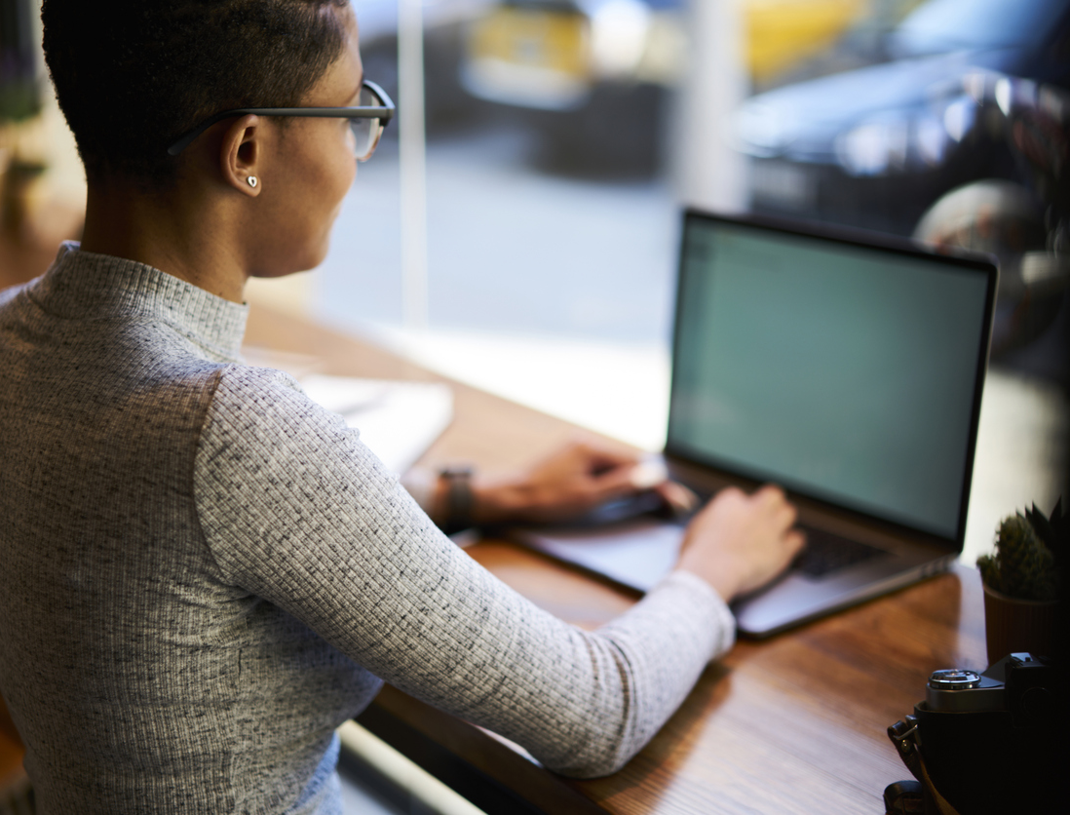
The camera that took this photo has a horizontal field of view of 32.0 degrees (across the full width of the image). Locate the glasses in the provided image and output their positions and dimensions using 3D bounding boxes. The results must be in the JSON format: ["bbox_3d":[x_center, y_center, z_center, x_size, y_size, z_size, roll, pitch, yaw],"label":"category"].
[{"bbox_3d":[-0.182,-0.179,1.152,0.146,0.048,0.140,-7,17,-32],"label":"glasses"}]

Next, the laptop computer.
[{"bbox_3d":[0.144,-0.004,1.497,0.266,0.235,0.349,-15,21,-35],"label":"laptop computer"}]

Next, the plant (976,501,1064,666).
[{"bbox_3d":[0.332,0.124,1.222,0.088,0.138,0.088,-2,17,0],"label":"plant"}]

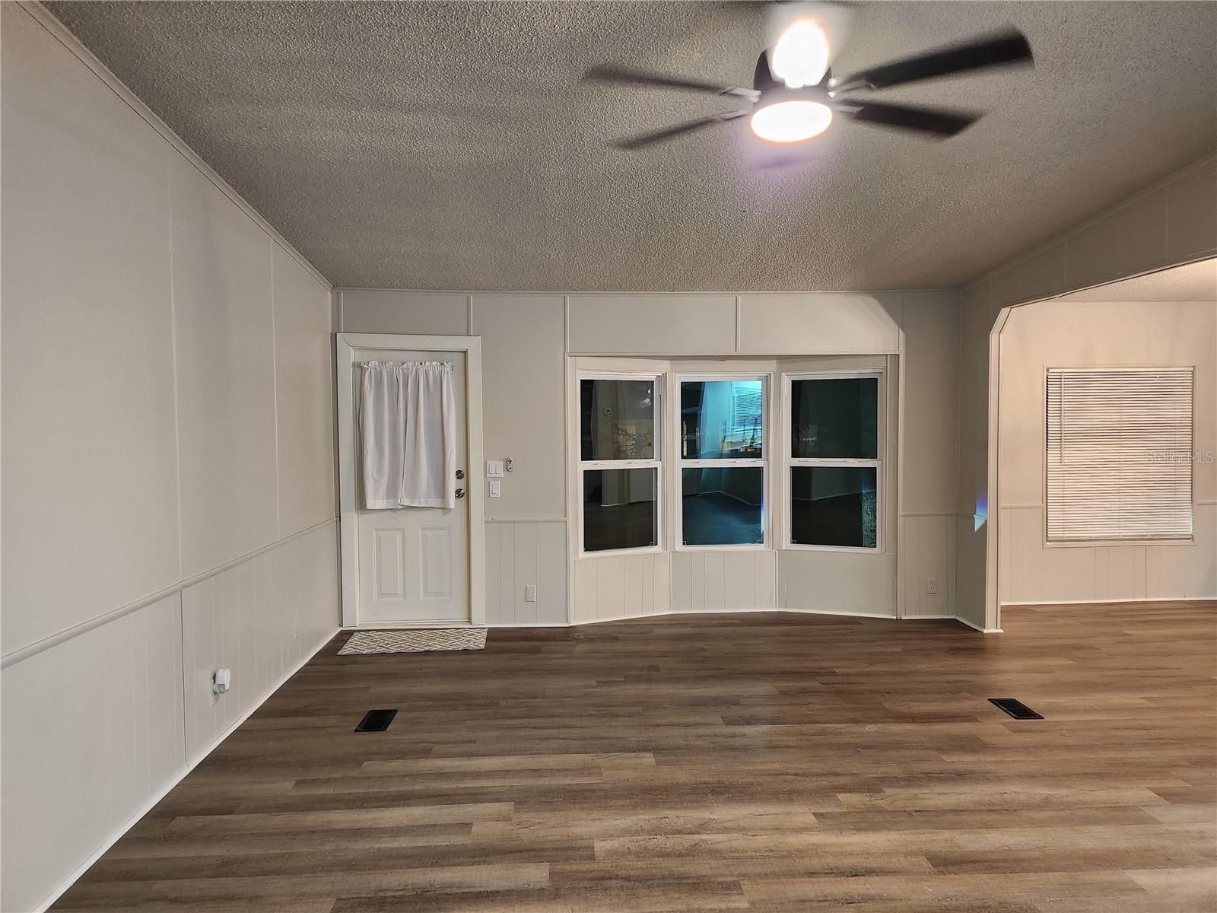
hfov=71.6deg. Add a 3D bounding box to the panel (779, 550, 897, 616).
[{"bbox_3d":[1.722,0.955,6.363,0.858,0.494,0.020,0,2,17],"label":"panel"}]

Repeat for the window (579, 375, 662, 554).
[{"bbox_3d":[0.094,0.049,6.255,0.704,1.304,0.070,-1,3,-25],"label":"window"}]

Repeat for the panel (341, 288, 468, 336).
[{"bbox_3d":[-1.429,-1.014,5.948,0.887,0.317,0.020,-1,2,-3],"label":"panel"}]

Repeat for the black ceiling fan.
[{"bbox_3d":[0.560,-1.207,2.583,1.280,0.400,1.320,-1,2,-3],"label":"black ceiling fan"}]

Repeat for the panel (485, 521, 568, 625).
[{"bbox_3d":[-0.586,0.841,6.072,0.596,0.754,0.020,-1,2,-3],"label":"panel"}]

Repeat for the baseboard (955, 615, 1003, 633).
[{"bbox_3d":[2.654,1.194,6.048,0.125,0.024,0.453,-1,2,-3],"label":"baseboard"}]

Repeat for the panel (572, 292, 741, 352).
[{"bbox_3d":[0.318,-0.952,6.056,1.214,0.434,0.020,-1,2,-3],"label":"panel"}]

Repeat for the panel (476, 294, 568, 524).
[{"bbox_3d":[-0.635,-0.350,6.022,0.679,1.609,0.020,-1,2,-3],"label":"panel"}]

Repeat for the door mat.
[{"bbox_3d":[-1.293,1.241,5.713,0.931,0.010,0.572,-1,2,-6],"label":"door mat"}]

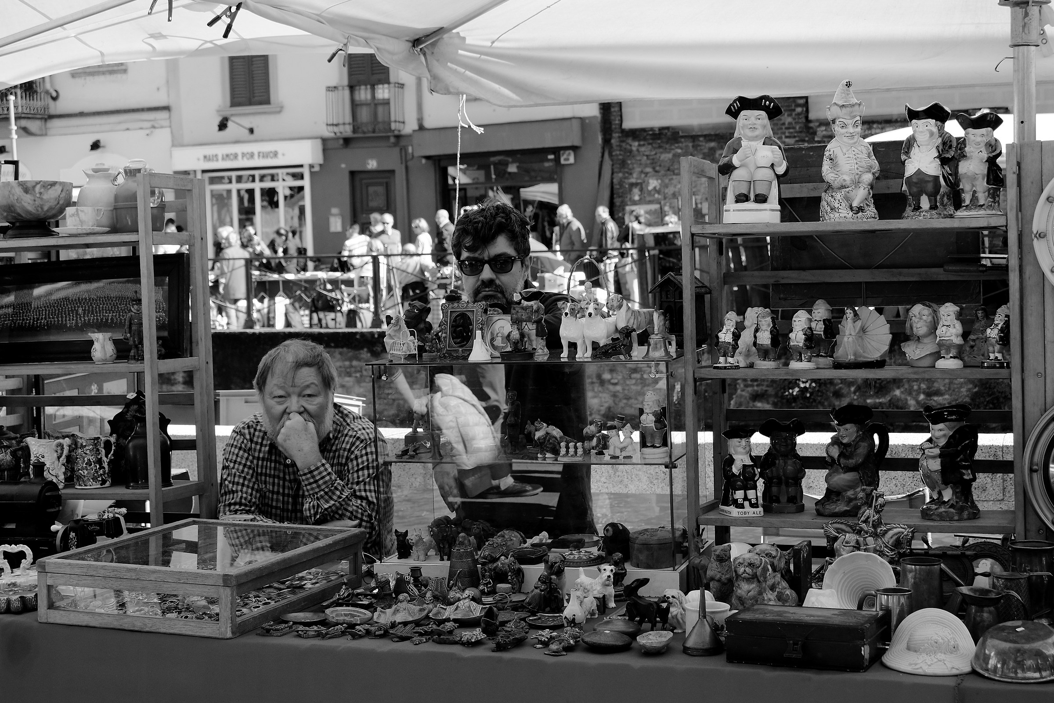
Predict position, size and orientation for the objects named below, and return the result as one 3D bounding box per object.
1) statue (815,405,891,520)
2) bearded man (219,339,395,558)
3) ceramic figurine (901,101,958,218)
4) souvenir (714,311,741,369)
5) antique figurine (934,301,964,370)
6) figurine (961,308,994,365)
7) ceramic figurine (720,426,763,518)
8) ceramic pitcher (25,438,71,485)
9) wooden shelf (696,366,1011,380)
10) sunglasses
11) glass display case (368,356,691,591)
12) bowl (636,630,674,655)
[{"bbox_3d":[0.700,0.236,3.656,0.148,0.241,0.112,-3,3,-28],"label":"statue"},{"bbox_3d":[-0.498,0.605,3.900,0.490,1.270,0.720,-1,3,3],"label":"bearded man"},{"bbox_3d":[0.819,-0.388,3.450,0.106,0.239,0.118,0,4,28],"label":"ceramic figurine"},{"bbox_3d":[0.418,-0.024,3.551,0.055,0.121,0.058,-1,3,5],"label":"souvenir"},{"bbox_3d":[0.885,-0.035,3.559,0.057,0.137,0.060,0,2,27],"label":"antique figurine"},{"bbox_3d":[0.975,-0.035,3.671,0.073,0.126,0.070,-1,2,18],"label":"figurine"},{"bbox_3d":[0.452,0.254,3.591,0.083,0.187,0.100,-2,3,-8],"label":"ceramic figurine"},{"bbox_3d":[-1.180,0.273,4.173,0.106,0.124,0.074,-1,3,8],"label":"ceramic pitcher"},{"bbox_3d":[0.722,0.042,3.714,0.659,0.021,0.275,-1,2,18],"label":"wooden shelf"},{"bbox_3d":[-0.081,-0.207,4.087,0.145,0.048,0.145,-4,2,10],"label":"sunglasses"},{"bbox_3d":[0.043,0.265,3.869,0.700,0.505,0.390,-1,3,17],"label":"glass display case"},{"bbox_3d":[0.225,0.512,2.990,0.064,0.027,0.066,-2,3,0],"label":"bowl"}]

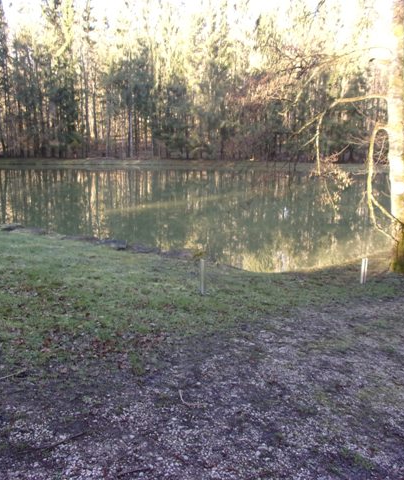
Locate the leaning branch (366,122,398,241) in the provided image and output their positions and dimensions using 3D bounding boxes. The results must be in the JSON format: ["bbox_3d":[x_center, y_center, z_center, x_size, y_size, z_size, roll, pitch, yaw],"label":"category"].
[{"bbox_3d":[2.548,-0.816,6.506,0.400,1.630,0.280,3,11,10],"label":"leaning branch"}]

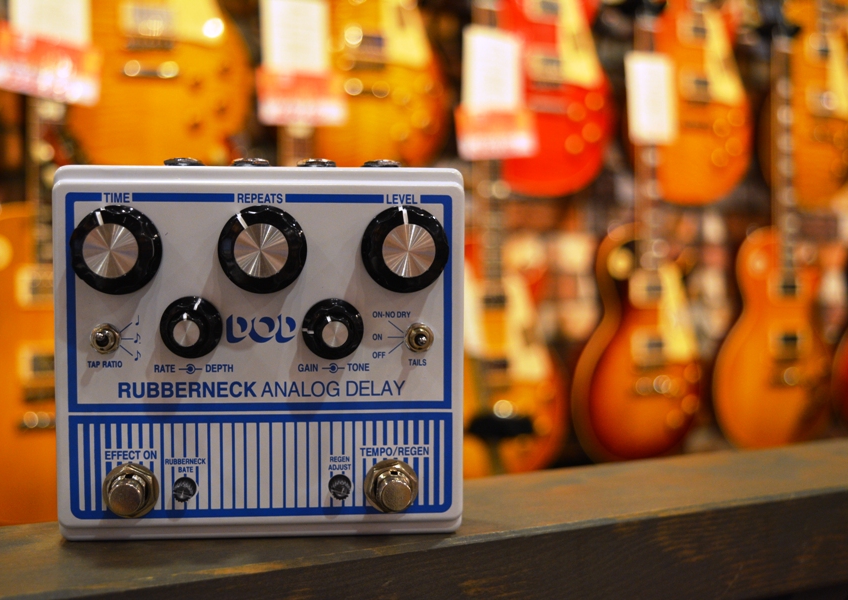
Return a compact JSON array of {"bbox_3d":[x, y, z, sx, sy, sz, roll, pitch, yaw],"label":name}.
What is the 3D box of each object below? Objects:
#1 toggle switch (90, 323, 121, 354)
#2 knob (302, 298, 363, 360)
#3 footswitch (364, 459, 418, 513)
[{"bbox_3d":[-0.099,0.012,0.393,0.010,0.010,0.012,0,3,-6],"label":"toggle switch"},{"bbox_3d":[-0.026,0.009,0.364,0.018,0.018,0.018,3,3,-6],"label":"knob"},{"bbox_3d":[-0.010,0.060,0.403,0.017,0.017,0.015,0,3,-6],"label":"footswitch"}]

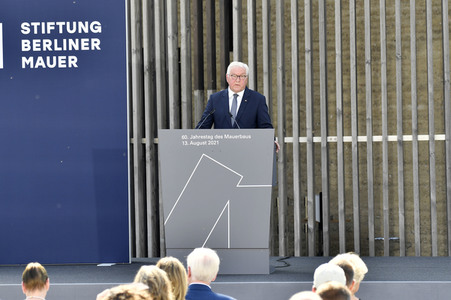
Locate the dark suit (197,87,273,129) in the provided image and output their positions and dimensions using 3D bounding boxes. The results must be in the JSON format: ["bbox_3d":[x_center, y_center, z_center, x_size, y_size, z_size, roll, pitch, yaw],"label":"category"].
[{"bbox_3d":[0.093,-0.156,21.100,0.680,0.760,0.400,0,2,6],"label":"dark suit"}]

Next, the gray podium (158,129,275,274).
[{"bbox_3d":[-0.032,0.413,20.637,0.940,1.180,0.480,0,2,8],"label":"gray podium"}]

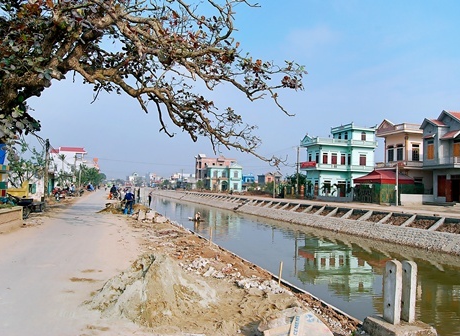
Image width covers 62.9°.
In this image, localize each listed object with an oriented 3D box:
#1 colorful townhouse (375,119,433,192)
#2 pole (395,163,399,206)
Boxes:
[{"bbox_3d":[21.465,-0.580,42.619,7.800,9.350,5.200,3,-3,-19],"label":"colorful townhouse"},{"bbox_3d":[15.628,1.511,35.107,0.220,4.100,0.220,3,-3,-19],"label":"pole"}]

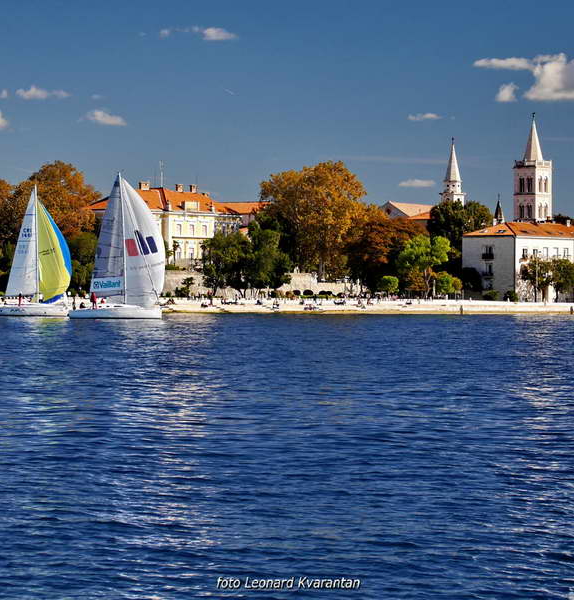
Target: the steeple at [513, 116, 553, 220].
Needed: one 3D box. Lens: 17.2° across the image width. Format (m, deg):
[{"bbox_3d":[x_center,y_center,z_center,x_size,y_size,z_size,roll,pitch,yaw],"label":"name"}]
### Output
[{"bbox_3d":[78.350,-31.020,603.000,8.600,56.000,8.600,0,0,44],"label":"steeple"}]

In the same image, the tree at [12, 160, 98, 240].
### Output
[{"bbox_3d":[-40.850,-12.390,333.000,15.810,24.250,15.000,0,0,0],"label":"tree"}]

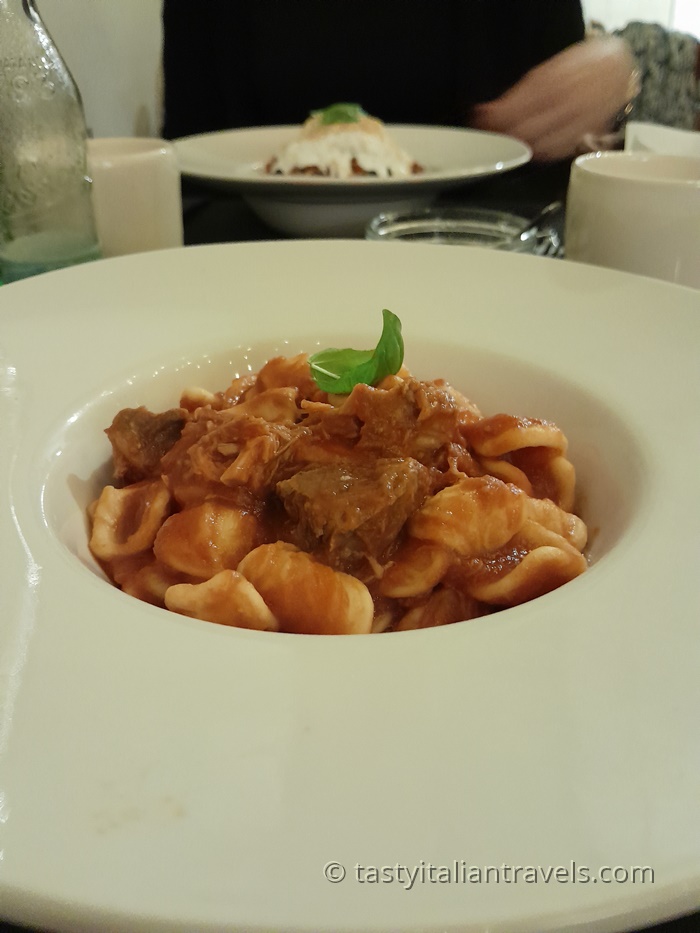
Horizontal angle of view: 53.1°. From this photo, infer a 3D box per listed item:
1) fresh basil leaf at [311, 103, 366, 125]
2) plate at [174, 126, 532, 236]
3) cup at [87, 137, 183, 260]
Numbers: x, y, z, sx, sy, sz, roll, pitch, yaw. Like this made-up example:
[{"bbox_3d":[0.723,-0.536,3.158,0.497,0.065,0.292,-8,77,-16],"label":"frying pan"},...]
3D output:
[{"bbox_3d":[-0.008,-0.260,0.516,0.038,0.013,0.028,0,32,0],"label":"fresh basil leaf"},{"bbox_3d":[-0.006,-0.218,0.547,0.282,0.056,0.282,0,32,0],"label":"plate"},{"bbox_3d":[-0.125,-0.124,0.373,0.079,0.083,0.079,0,32,0],"label":"cup"}]

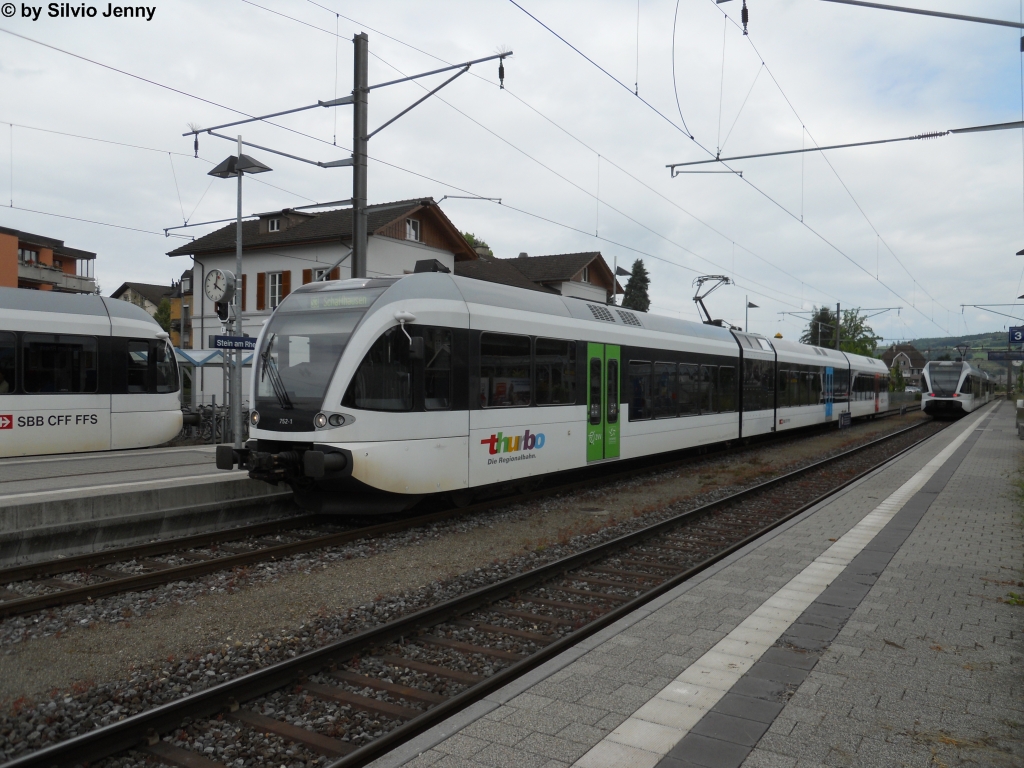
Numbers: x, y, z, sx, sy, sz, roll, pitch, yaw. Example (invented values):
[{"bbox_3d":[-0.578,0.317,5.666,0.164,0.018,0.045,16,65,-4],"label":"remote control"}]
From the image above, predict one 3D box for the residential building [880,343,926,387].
[{"bbox_3d":[97.909,-3.730,206.999,10.300,12.320,9.300,0,0,31],"label":"residential building"}]

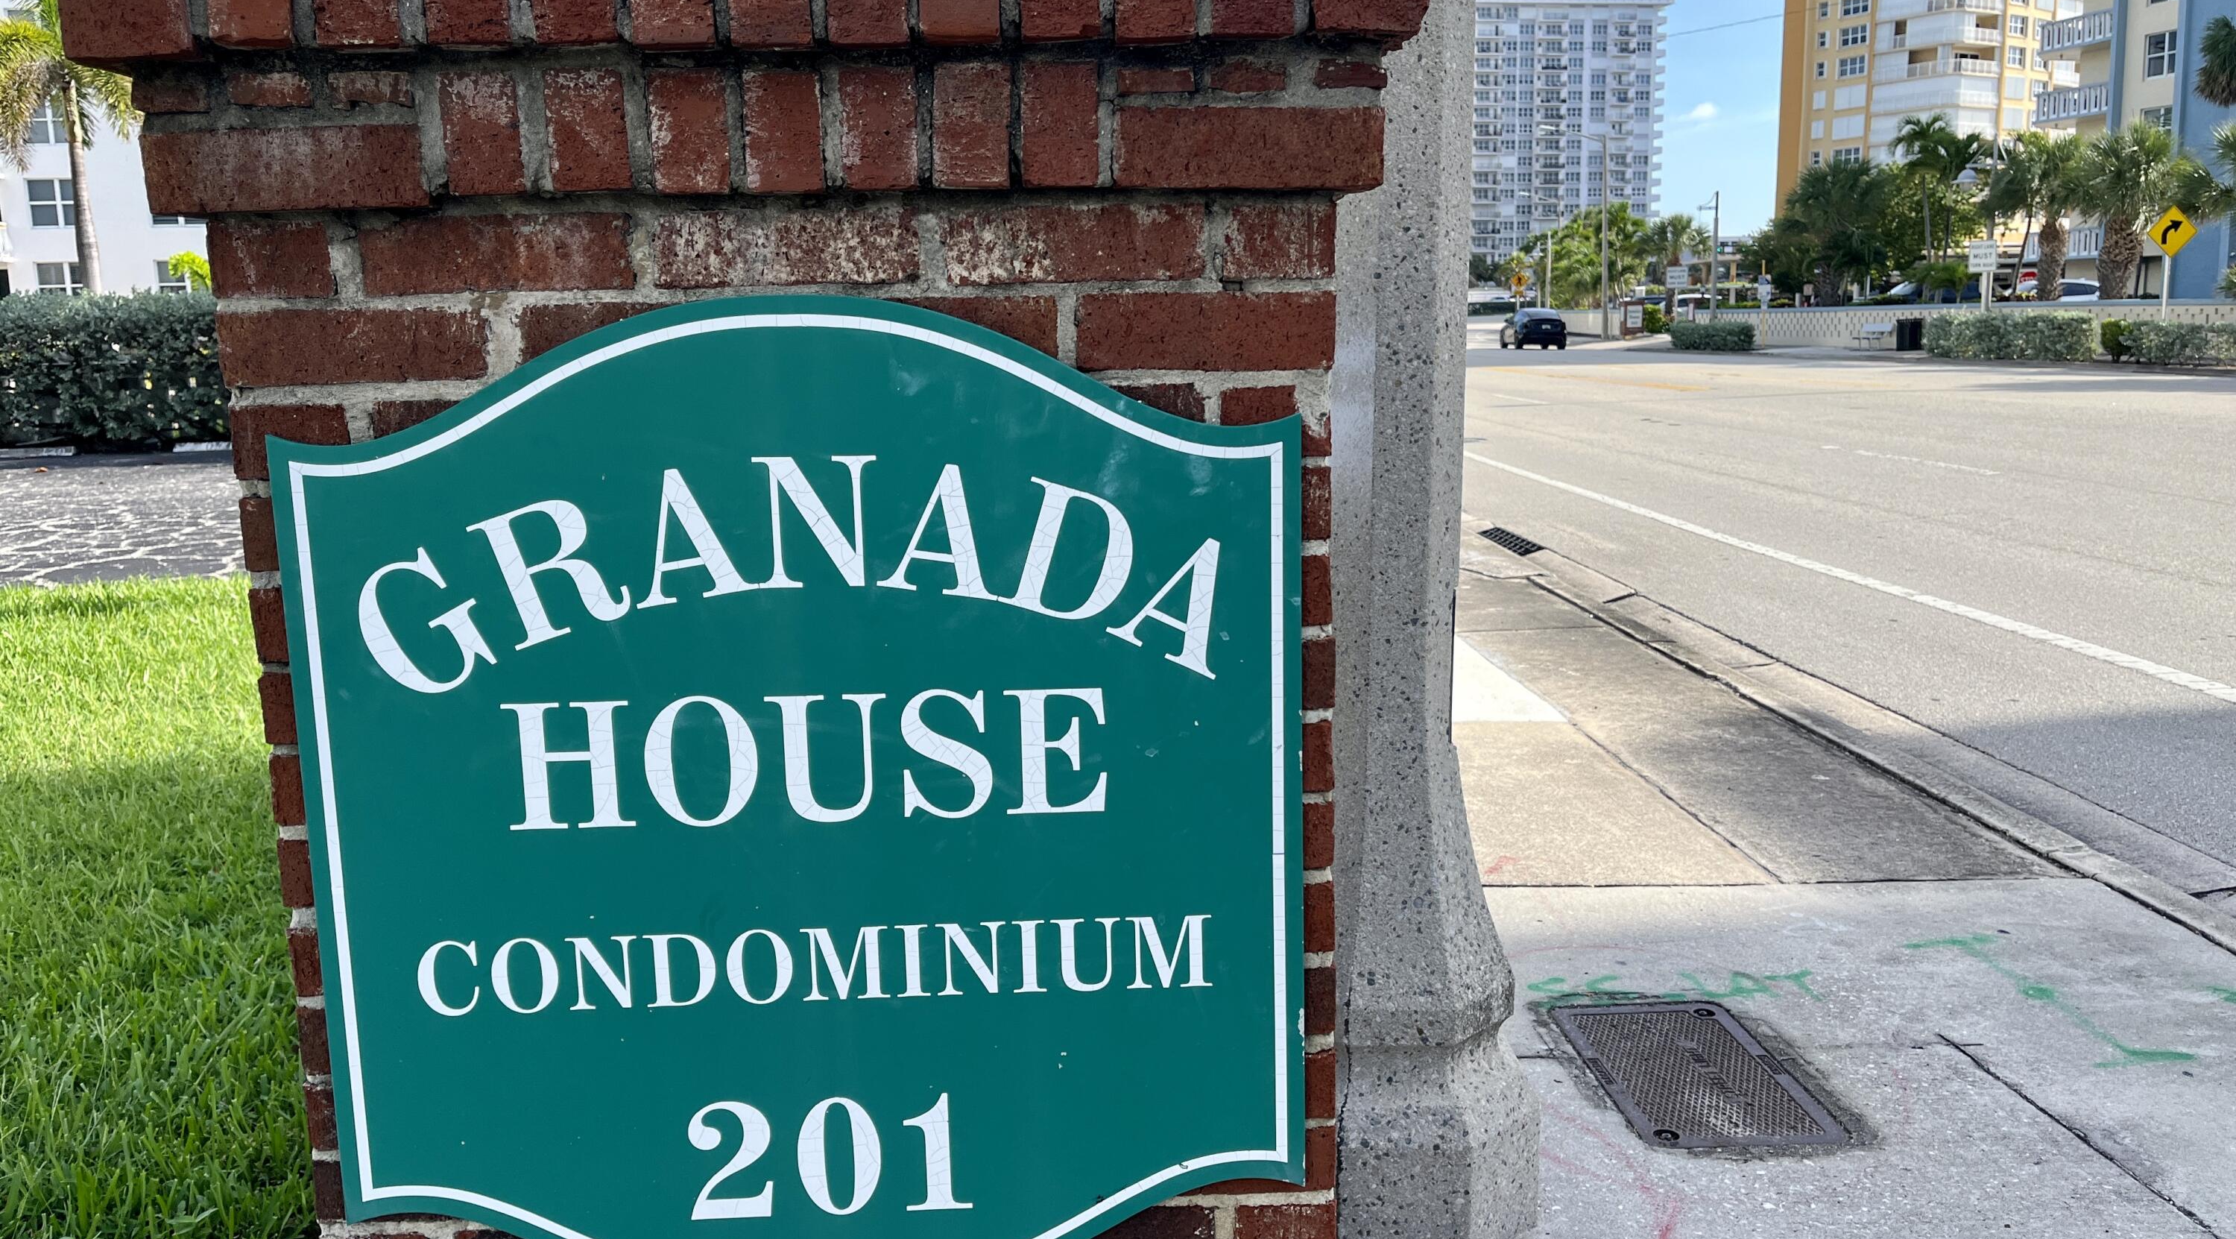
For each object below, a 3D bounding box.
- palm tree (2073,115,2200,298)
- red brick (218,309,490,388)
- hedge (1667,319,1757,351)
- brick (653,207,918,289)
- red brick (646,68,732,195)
[{"bbox_3d":[22.192,-8.368,36.702,2.800,4.835,2.800,4,11,30],"label":"palm tree"},{"bbox_3d":[-0.581,-0.216,1.321,0.198,0.056,0.092,-2,10,-1],"label":"red brick"},{"bbox_3d":[19.981,-9.550,56.500,1.200,1.070,2.750,-6,11,-24],"label":"hedge"},{"bbox_3d":[-0.256,-0.295,1.342,0.200,0.053,0.091,-1,10,-1],"label":"brick"},{"bbox_3d":[-0.321,-0.379,1.351,0.055,0.087,0.201,-1,10,-1],"label":"red brick"}]

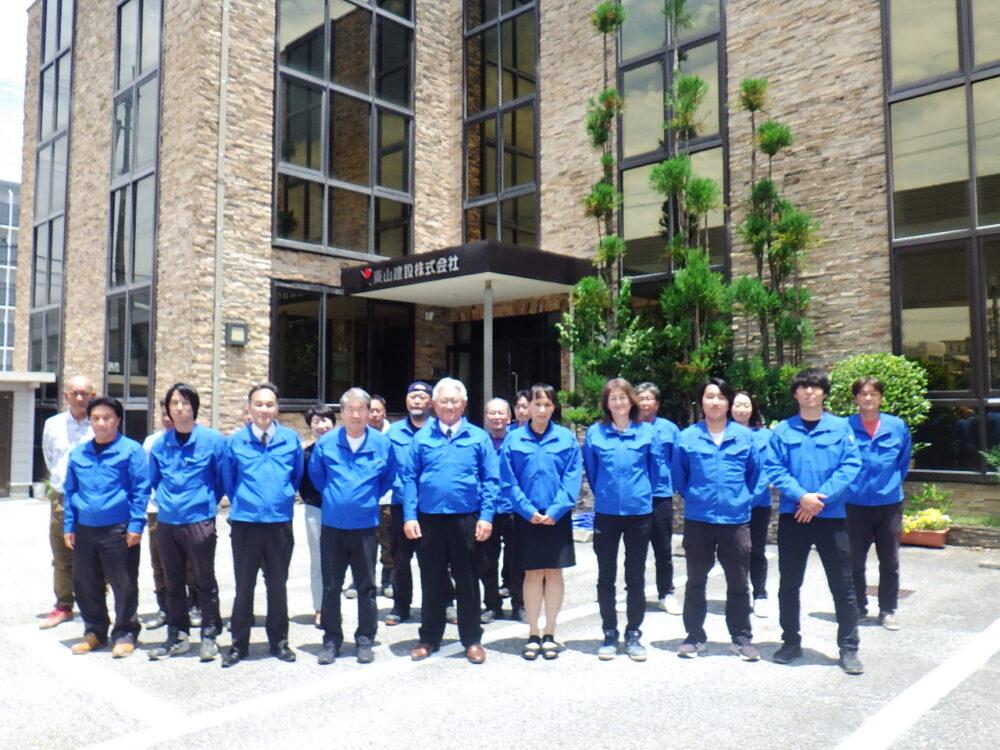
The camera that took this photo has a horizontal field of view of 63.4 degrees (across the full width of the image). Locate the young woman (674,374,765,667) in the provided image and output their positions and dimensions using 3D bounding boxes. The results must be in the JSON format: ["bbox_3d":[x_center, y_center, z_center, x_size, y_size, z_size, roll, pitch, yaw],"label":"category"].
[{"bbox_3d":[1.322,0.862,5.014,0.540,1.683,0.330,-1,-4,11],"label":"young woman"}]

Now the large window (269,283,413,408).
[{"bbox_3d":[-2.914,-0.461,15.593,0.150,2.265,3.340,-3,-5,43],"label":"large window"}]

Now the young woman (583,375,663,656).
[{"bbox_3d":[0.760,0.874,5.068,0.490,1.708,0.320,0,-4,8],"label":"young woman"}]

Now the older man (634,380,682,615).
[{"bbox_3d":[1.170,0.933,6.339,0.490,1.750,0.320,0,-4,4],"label":"older man"}]

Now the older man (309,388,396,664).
[{"bbox_3d":[-0.901,0.902,4.995,0.530,1.639,0.340,1,-4,-11],"label":"older man"}]

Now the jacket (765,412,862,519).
[{"bbox_3d":[1.874,0.549,4.904,0.570,0.630,0.320,-1,-4,17],"label":"jacket"}]

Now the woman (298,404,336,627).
[{"bbox_3d":[-1.291,0.999,5.934,0.420,1.564,0.290,1,-4,-10],"label":"woman"}]

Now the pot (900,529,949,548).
[{"bbox_3d":[4.905,1.898,9.534,0.650,0.190,0.240,-3,-5,44],"label":"pot"}]

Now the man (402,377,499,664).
[{"bbox_3d":[-0.300,0.855,4.968,0.580,1.688,0.330,0,-4,-3],"label":"man"}]

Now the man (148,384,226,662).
[{"bbox_3d":[-1.941,0.892,5.079,0.450,1.668,0.310,1,-4,-8],"label":"man"}]

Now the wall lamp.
[{"bbox_3d":[-4.480,-0.690,13.779,0.140,0.360,0.340,-3,-5,43],"label":"wall lamp"}]

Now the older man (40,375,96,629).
[{"bbox_3d":[-3.016,0.875,5.790,0.530,1.746,0.340,0,-4,-7],"label":"older man"}]

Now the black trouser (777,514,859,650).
[{"bbox_3d":[1.888,1.211,4.839,0.460,0.870,0.350,-1,-4,18],"label":"black trouser"}]

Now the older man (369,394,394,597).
[{"bbox_3d":[-1.066,0.991,6.818,0.500,1.646,0.320,0,-4,-6],"label":"older man"}]

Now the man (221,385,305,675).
[{"bbox_3d":[-1.456,0.883,4.994,0.490,1.676,0.330,1,-4,-14],"label":"man"}]

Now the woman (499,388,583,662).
[{"bbox_3d":[0.250,0.881,5.030,0.490,1.645,0.310,0,-4,3],"label":"woman"}]

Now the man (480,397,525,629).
[{"bbox_3d":[0.019,0.974,6.034,0.470,1.628,0.310,0,-4,-2],"label":"man"}]

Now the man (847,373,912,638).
[{"bbox_3d":[2.655,0.882,5.757,0.480,1.739,0.320,-1,-4,15],"label":"man"}]

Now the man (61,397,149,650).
[{"bbox_3d":[-2.453,0.923,5.081,0.510,1.563,0.320,1,-4,-8],"label":"man"}]

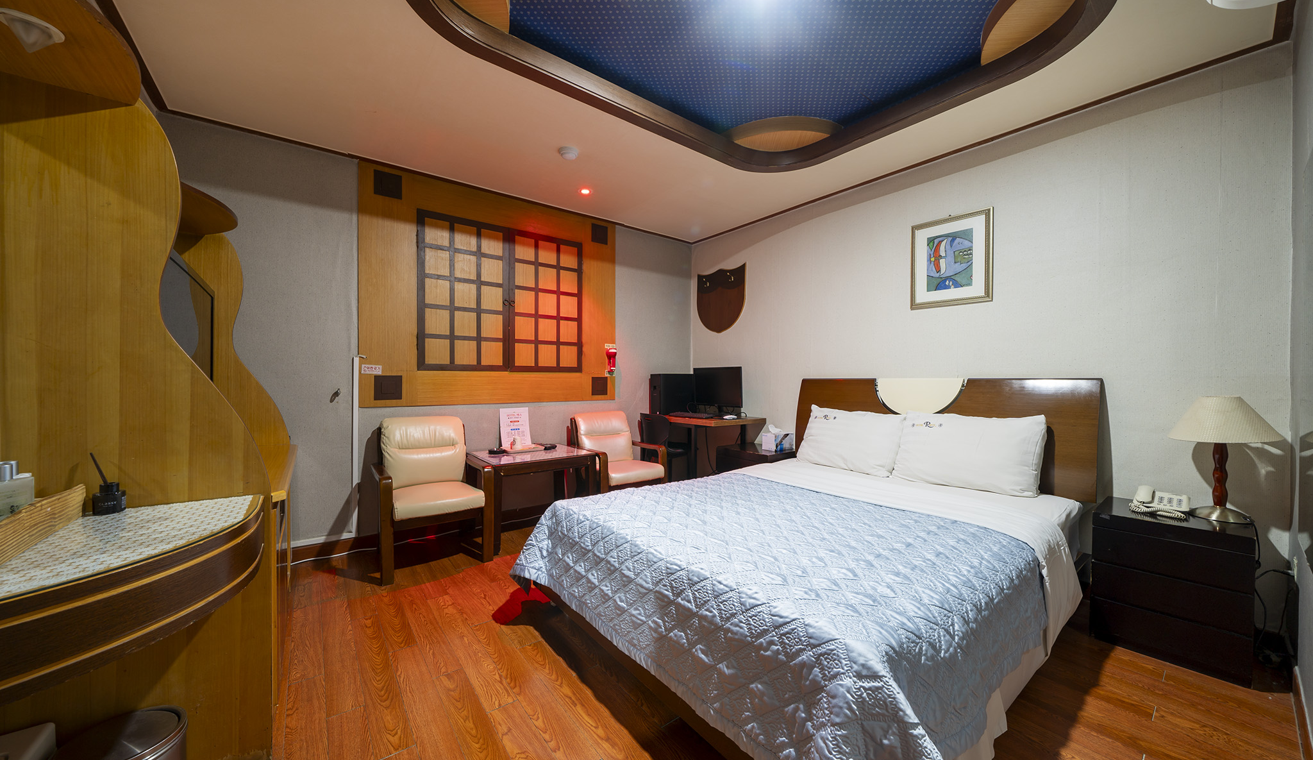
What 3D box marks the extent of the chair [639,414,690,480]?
[{"bbox_3d":[0.075,0.674,3.764,0.453,0.785,0.426,0,0,-40],"label":"chair"}]

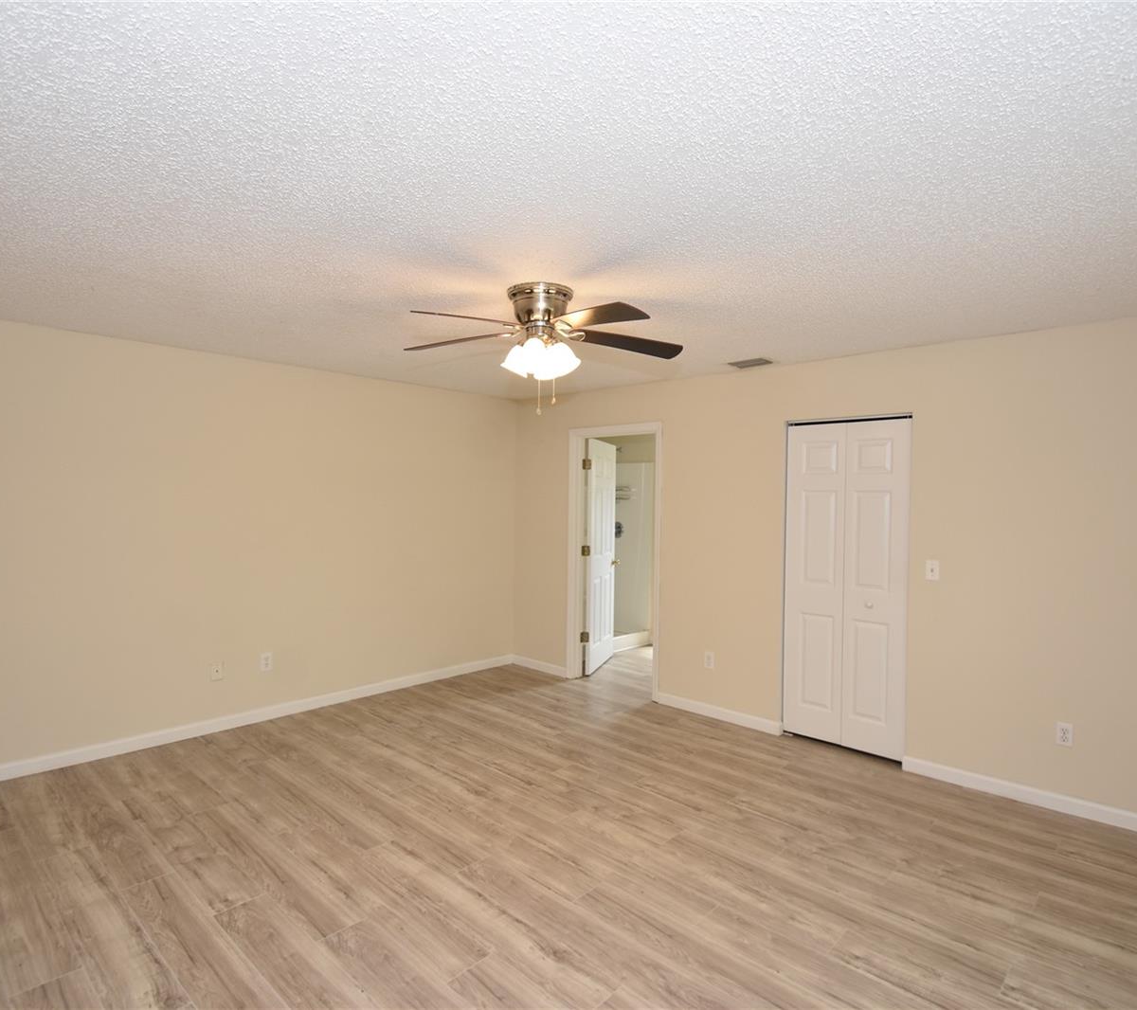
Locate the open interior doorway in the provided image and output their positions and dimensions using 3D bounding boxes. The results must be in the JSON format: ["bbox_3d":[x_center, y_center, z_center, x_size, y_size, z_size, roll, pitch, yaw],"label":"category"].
[{"bbox_3d":[0.389,0.432,5.119,0.926,2.122,0.140,1,1,41],"label":"open interior doorway"}]

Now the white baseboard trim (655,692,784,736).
[{"bbox_3d":[1.038,1.467,4.461,0.948,0.085,0.015,1,1,41],"label":"white baseboard trim"}]

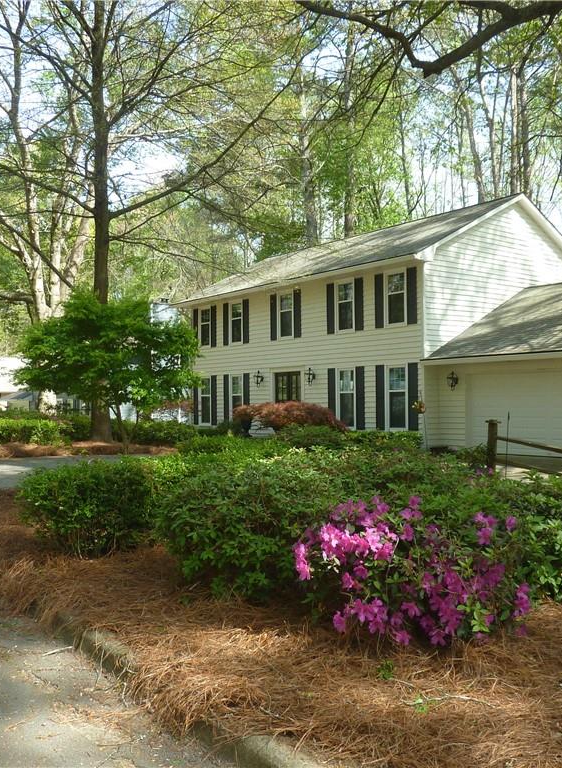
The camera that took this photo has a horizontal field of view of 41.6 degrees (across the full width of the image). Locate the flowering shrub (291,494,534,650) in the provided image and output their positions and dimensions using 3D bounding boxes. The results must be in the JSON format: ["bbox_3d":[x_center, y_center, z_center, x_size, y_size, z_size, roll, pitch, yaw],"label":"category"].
[{"bbox_3d":[0.914,1.169,5.100,1.600,0.880,1.200,0,-1,0],"label":"flowering shrub"}]

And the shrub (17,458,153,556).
[{"bbox_3d":[-1.933,1.158,7.350,1.350,0.860,1.250,0,-1,0],"label":"shrub"}]

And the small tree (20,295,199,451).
[{"bbox_3d":[-4.153,-0.287,17.700,4.300,3.850,4.100,0,-1,0],"label":"small tree"}]

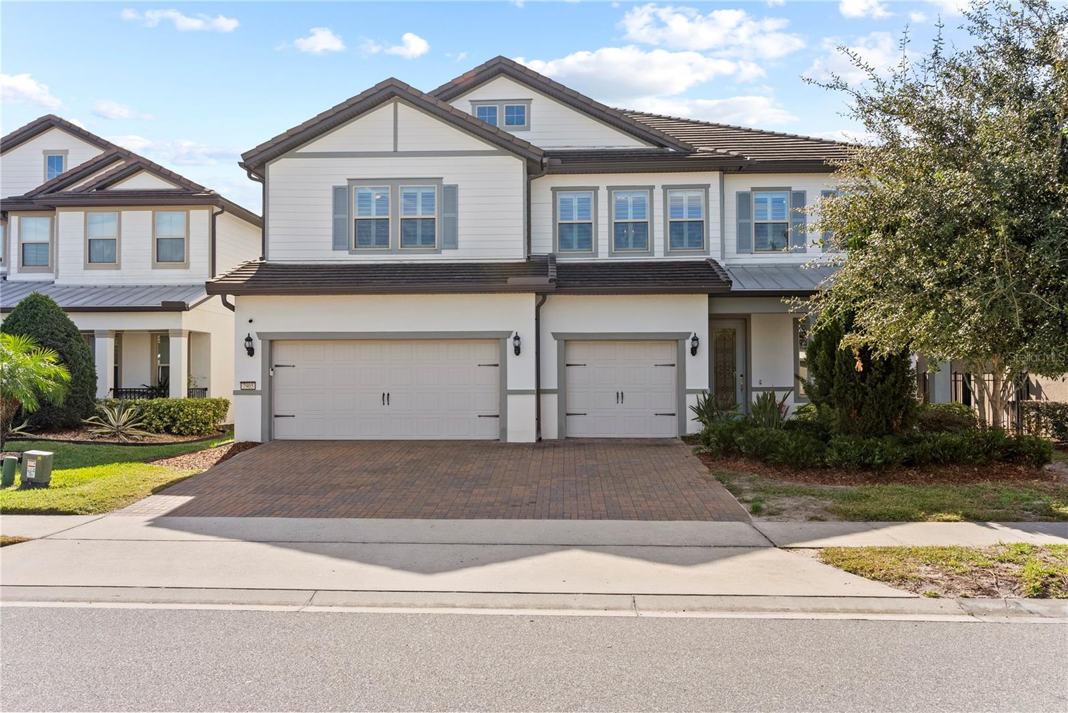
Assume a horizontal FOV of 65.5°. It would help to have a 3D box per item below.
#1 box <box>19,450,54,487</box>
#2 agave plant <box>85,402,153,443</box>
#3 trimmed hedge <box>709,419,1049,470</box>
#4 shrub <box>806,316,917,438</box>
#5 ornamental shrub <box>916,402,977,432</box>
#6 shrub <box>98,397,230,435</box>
[{"bbox_3d":[-7.680,1.742,12.825,0.380,0.557,0.300,0,-2,3],"label":"box"},{"bbox_3d":[-9.665,1.495,19.282,1.568,0.878,1.400,0,-2,3],"label":"agave plant"},{"bbox_3d":[5.904,1.573,15.007,5.600,0.690,2.400,0,-2,3],"label":"trimmed hedge"},{"bbox_3d":[6.343,0.449,16.169,2.105,2.737,1.900,0,-2,3],"label":"shrub"},{"bbox_3d":[8.304,1.362,16.805,1.305,0.850,1.200,0,-2,3],"label":"ornamental shrub"},{"bbox_3d":[-9.447,1.532,21.224,3.289,0.909,1.200,0,-2,3],"label":"shrub"}]

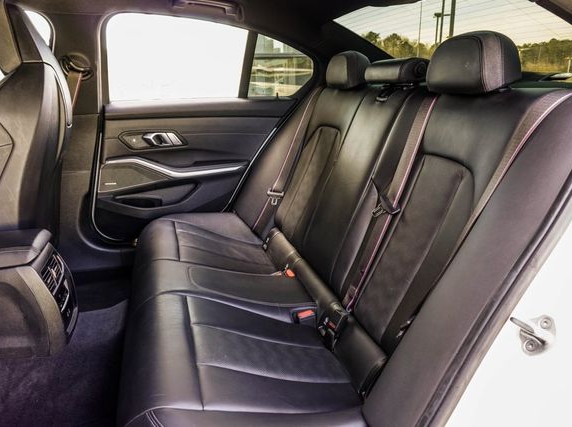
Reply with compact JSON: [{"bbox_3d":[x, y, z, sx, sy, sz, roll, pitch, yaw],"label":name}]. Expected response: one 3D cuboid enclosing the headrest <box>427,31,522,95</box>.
[{"bbox_3d":[0.456,-0.353,1.012,0.120,0.145,0.245,-5,18,-16],"label":"headrest"}]

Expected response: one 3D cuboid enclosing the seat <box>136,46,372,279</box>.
[{"bbox_3d":[-0.127,-0.147,1.687,0.930,0.930,0.530,-5,18,-16],"label":"seat"}]

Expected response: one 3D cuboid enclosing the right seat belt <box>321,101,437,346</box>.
[{"bbox_3d":[0.246,0.045,1.175,0.070,0.740,0.110,17,11,-21],"label":"right seat belt"}]

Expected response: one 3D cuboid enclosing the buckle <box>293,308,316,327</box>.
[{"bbox_3d":[0.058,0.325,1.319,0.060,0.045,0.040,-5,18,-16],"label":"buckle"}]

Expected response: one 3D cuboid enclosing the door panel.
[{"bbox_3d":[-0.387,-0.195,1.924,0.930,0.630,0.130,-5,18,-16],"label":"door panel"}]

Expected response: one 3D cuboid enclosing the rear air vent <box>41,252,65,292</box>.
[{"bbox_3d":[-0.640,0.166,1.191,0.035,0.085,0.135,-19,21,-11],"label":"rear air vent"}]

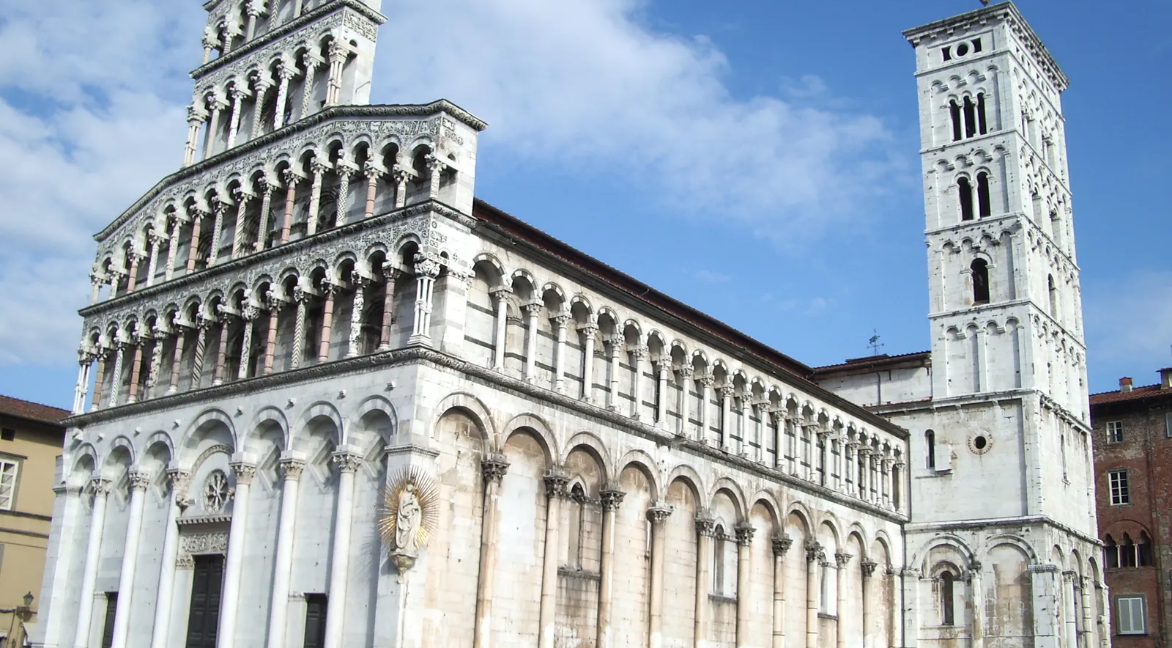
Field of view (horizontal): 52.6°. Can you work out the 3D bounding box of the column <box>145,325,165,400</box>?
[{"bbox_3d":[-18.040,1.699,49.680,0.470,3.120,0.470,-11,-22,37],"label":"column"}]

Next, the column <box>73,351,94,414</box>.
[{"bbox_3d":[-22.738,2.732,53.435,0.550,3.040,0.550,-11,-22,37],"label":"column"}]

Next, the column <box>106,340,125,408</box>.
[{"bbox_3d":[-20.427,2.279,51.563,0.450,3.080,0.450,-11,-22,37],"label":"column"}]

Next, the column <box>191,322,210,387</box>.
[{"bbox_3d":[-15.530,1.218,47.634,0.500,3.050,0.500,-11,-22,37],"label":"column"}]

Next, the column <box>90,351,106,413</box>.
[{"bbox_3d":[-21.669,2.551,52.645,0.500,2.980,0.500,-11,-22,37],"label":"column"}]

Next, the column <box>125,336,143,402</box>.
[{"bbox_3d":[-18.714,1.950,49.088,0.400,2.800,0.400,-11,-22,37],"label":"column"}]

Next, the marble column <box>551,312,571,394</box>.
[{"bbox_3d":[-1.006,1.245,47.581,0.480,3.200,0.460,-11,-22,36],"label":"marble column"}]

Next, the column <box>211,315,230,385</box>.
[{"bbox_3d":[-14.423,1.078,46.758,0.460,2.970,0.460,-11,-22,37],"label":"column"}]

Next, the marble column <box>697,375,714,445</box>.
[{"bbox_3d":[5.090,3.646,50.258,0.400,2.880,0.400,-11,-22,37],"label":"marble column"}]

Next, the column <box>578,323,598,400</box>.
[{"bbox_3d":[0.069,1.678,48.906,0.480,3.200,0.460,-11,-22,36],"label":"column"}]

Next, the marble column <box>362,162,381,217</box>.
[{"bbox_3d":[-7.740,-4.700,42.399,0.450,2.275,0.450,-11,-22,36],"label":"marble column"}]

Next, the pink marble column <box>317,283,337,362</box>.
[{"bbox_3d":[-9.325,-0.067,42.730,0.520,3.180,0.520,-11,-22,37],"label":"pink marble column"}]

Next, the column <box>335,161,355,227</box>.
[{"bbox_3d":[-8.926,-4.691,43.360,0.470,2.730,0.470,-11,-22,36],"label":"column"}]

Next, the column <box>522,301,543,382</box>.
[{"bbox_3d":[-2.115,0.757,46.223,0.480,3.200,0.460,-11,-22,36],"label":"column"}]

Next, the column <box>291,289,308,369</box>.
[{"bbox_3d":[-11.111,0.238,45.986,0.400,3.200,0.420,-11,-22,36],"label":"column"}]

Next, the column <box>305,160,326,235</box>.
[{"bbox_3d":[-10.866,-4.994,47.663,0.420,3.200,0.430,-11,-22,36],"label":"column"}]

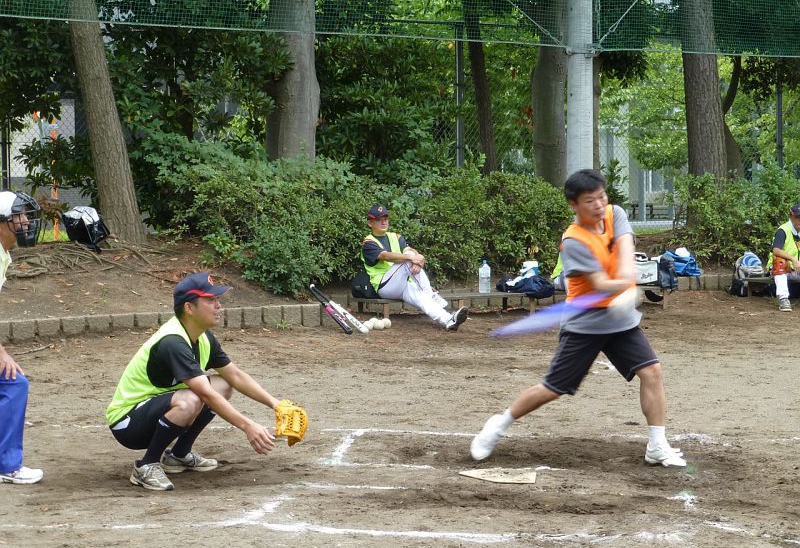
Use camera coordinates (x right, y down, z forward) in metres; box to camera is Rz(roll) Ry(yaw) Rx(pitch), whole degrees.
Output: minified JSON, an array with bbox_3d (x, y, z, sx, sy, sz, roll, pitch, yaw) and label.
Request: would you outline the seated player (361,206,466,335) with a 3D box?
[{"bbox_3d":[0.124,-0.069,16.800,0.500,1.080,0.950,-4,6,-42],"label":"seated player"}]

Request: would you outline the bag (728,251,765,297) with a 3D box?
[{"bbox_3d":[3.549,-0.005,18.700,0.340,0.450,0.280,-1,4,-10],"label":"bag"}]

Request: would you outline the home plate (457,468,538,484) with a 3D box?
[{"bbox_3d":[0.540,1.112,10.000,0.432,0.025,0.432,0,4,5],"label":"home plate"}]

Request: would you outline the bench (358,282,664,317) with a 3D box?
[{"bbox_3d":[1.075,0.255,17.600,3.150,0.210,0.400,-2,4,-21],"label":"bench"}]

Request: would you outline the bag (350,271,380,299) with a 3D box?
[{"bbox_3d":[-0.315,0.099,17.150,0.310,0.270,0.200,-2,4,-22],"label":"bag"}]

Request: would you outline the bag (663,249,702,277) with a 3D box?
[{"bbox_3d":[2.971,-0.121,19.200,0.380,0.290,0.280,-2,4,-15],"label":"bag"}]

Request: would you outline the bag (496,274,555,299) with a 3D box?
[{"bbox_3d":[1.203,0.115,17.500,0.530,0.240,0.270,-2,4,-22],"label":"bag"}]

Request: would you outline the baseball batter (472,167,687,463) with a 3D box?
[{"bbox_3d":[0.997,0.243,10.200,1.050,1.650,0.720,-2,4,-18],"label":"baseball batter"}]

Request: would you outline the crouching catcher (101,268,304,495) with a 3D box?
[{"bbox_3d":[-1.044,0.585,9.850,0.920,1.090,0.600,1,4,20],"label":"crouching catcher"}]

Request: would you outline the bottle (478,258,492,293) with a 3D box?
[{"bbox_3d":[0.810,0.016,17.300,0.105,0.320,0.095,-2,4,-22],"label":"bottle"}]

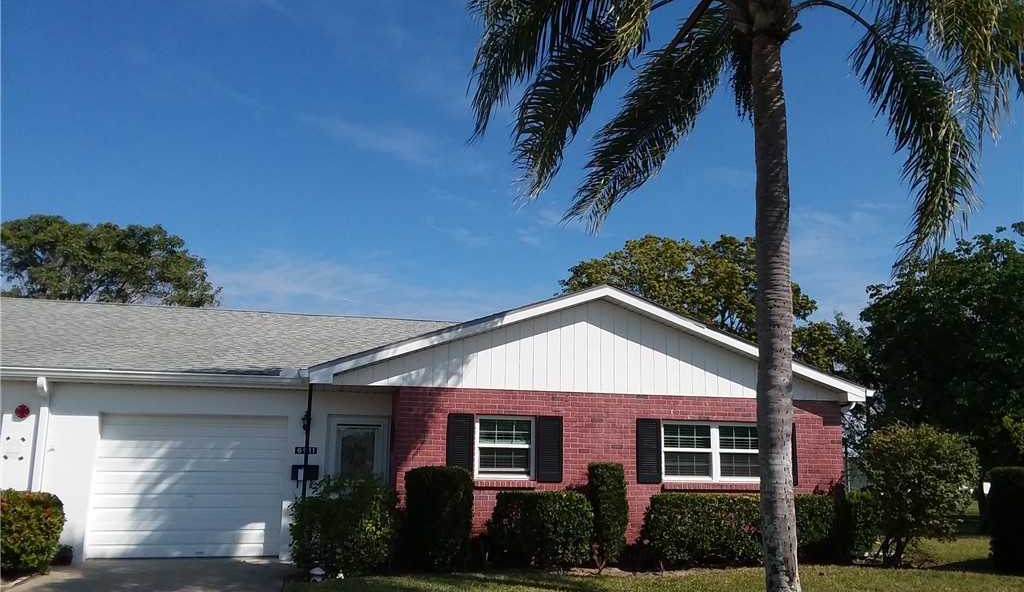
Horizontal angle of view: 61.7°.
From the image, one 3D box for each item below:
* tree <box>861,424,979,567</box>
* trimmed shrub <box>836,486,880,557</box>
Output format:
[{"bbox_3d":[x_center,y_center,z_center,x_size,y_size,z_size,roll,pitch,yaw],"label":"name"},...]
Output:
[{"bbox_3d":[6.173,3.020,13.024,1.580,2.080,1.500,3,-11,-12],"label":"tree"},{"bbox_3d":[5.524,3.629,13.651,0.580,1.080,0.640,3,-11,-12],"label":"trimmed shrub"}]

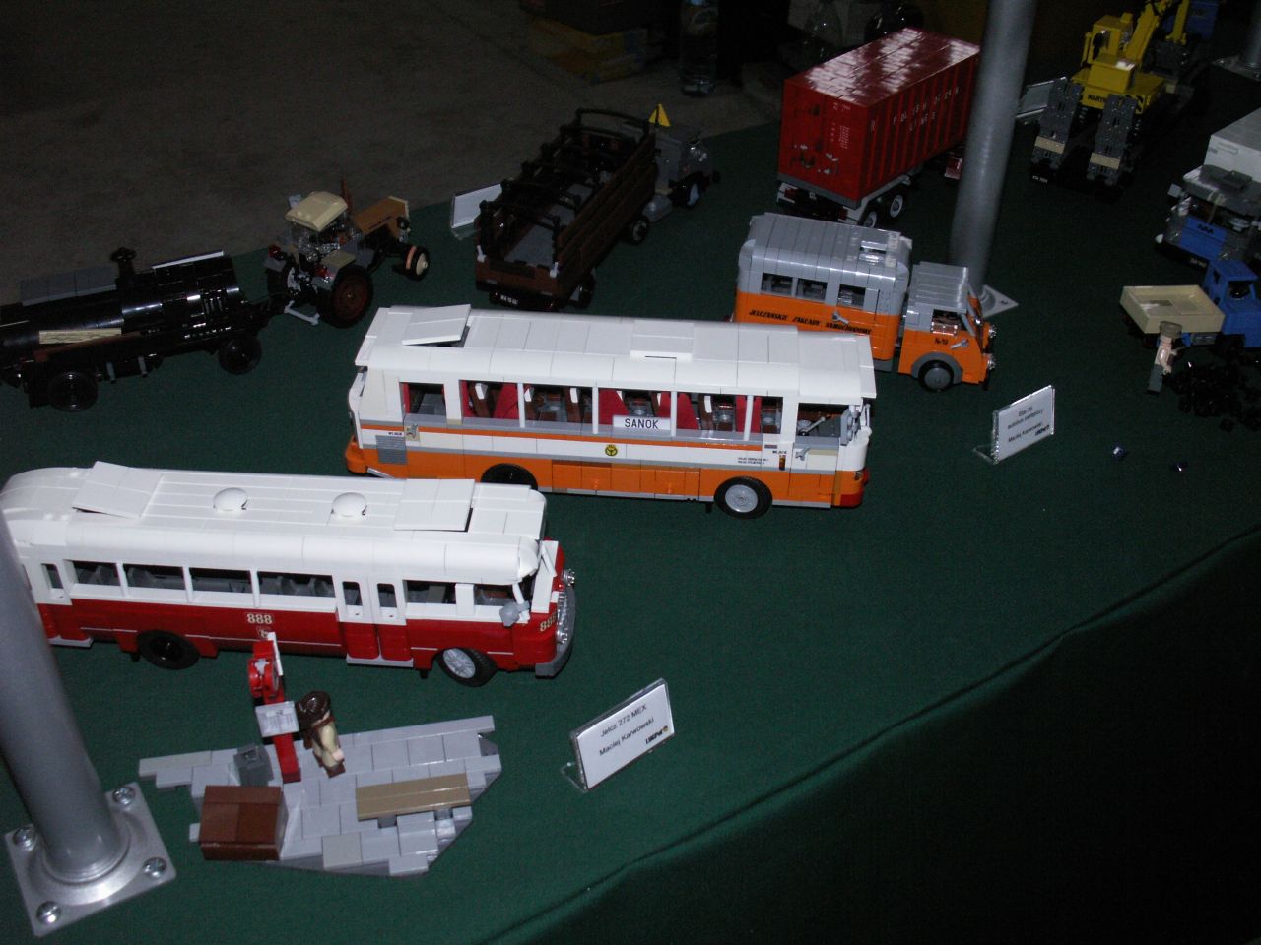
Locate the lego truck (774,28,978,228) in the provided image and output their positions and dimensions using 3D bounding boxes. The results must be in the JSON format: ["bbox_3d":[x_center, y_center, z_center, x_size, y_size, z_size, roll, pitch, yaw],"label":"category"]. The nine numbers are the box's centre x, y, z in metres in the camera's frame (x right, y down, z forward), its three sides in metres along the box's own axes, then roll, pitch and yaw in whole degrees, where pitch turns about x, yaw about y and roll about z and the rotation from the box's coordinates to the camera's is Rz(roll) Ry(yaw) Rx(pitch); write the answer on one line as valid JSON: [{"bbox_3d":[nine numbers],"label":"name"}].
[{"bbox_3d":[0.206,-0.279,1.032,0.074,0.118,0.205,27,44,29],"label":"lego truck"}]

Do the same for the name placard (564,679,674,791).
[{"bbox_3d":[-0.004,0.115,0.569,0.053,0.031,0.016,-26,46,-32],"label":"name placard"}]

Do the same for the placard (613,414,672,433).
[{"bbox_3d":[0.006,-0.026,0.690,0.032,0.009,0.004,3,37,1],"label":"placard"}]

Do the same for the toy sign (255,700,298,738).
[{"bbox_3d":[-0.144,0.100,0.522,0.016,0.016,0.004,-8,38,-13],"label":"toy sign"}]

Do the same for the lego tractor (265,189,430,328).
[{"bbox_3d":[-0.198,-0.155,0.877,0.059,0.080,0.112,22,42,25],"label":"lego tractor"}]

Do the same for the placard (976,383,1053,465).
[{"bbox_3d":[0.233,-0.031,0.762,0.056,0.033,0.015,-22,44,-28],"label":"placard"}]

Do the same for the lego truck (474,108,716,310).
[{"bbox_3d":[-0.020,-0.207,0.945,0.083,0.090,0.273,16,39,17],"label":"lego truck"}]

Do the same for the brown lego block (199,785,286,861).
[{"bbox_3d":[-0.159,0.143,0.522,0.032,0.020,0.024,0,37,-3],"label":"brown lego block"}]

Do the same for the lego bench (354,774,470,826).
[{"bbox_3d":[-0.092,0.138,0.541,0.048,0.009,0.016,-6,38,-11],"label":"lego bench"}]

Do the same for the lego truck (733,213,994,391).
[{"bbox_3d":[0.155,-0.112,0.824,0.170,0.083,0.074,10,38,10],"label":"lego truck"}]

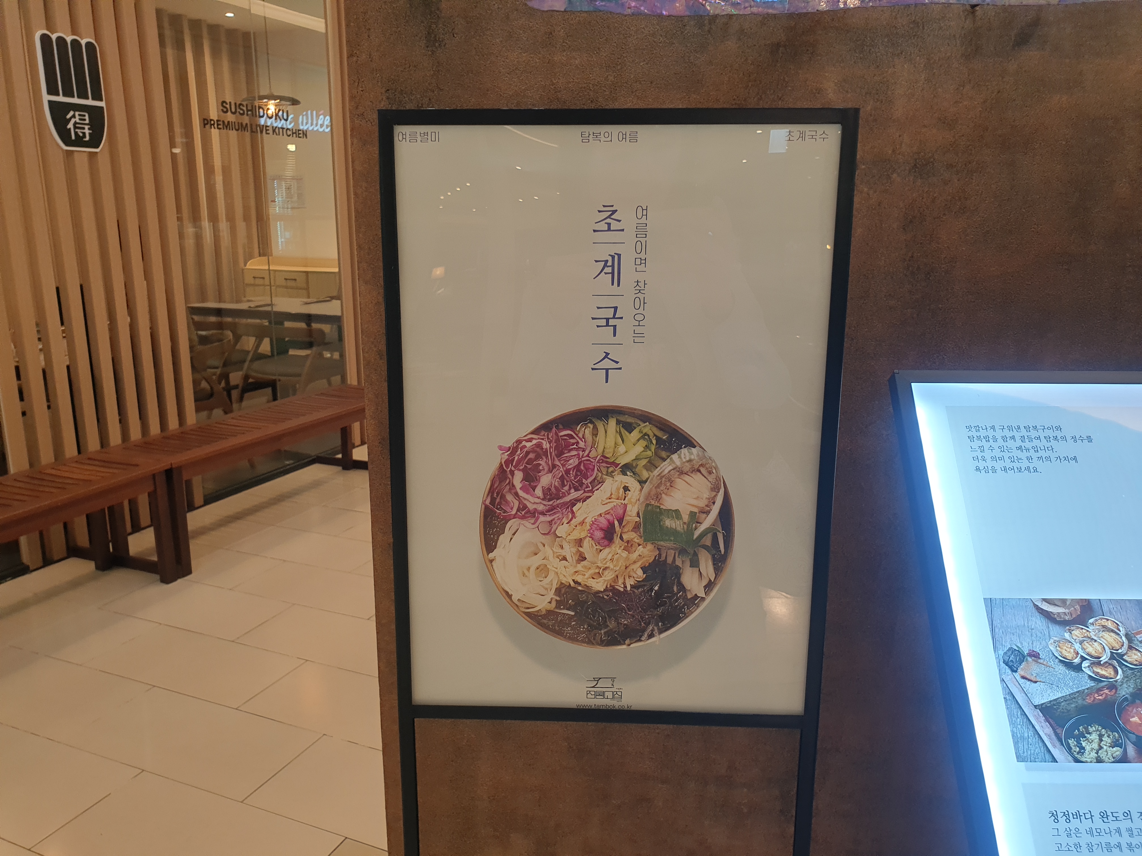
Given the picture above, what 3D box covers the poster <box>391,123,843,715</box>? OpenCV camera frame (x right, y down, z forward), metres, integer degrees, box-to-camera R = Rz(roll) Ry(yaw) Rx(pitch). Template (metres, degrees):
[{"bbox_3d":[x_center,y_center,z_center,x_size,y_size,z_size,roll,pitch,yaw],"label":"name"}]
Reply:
[{"bbox_3d":[0.039,0.007,0.851,0.415,0.590,0.020,1,11,2],"label":"poster"}]

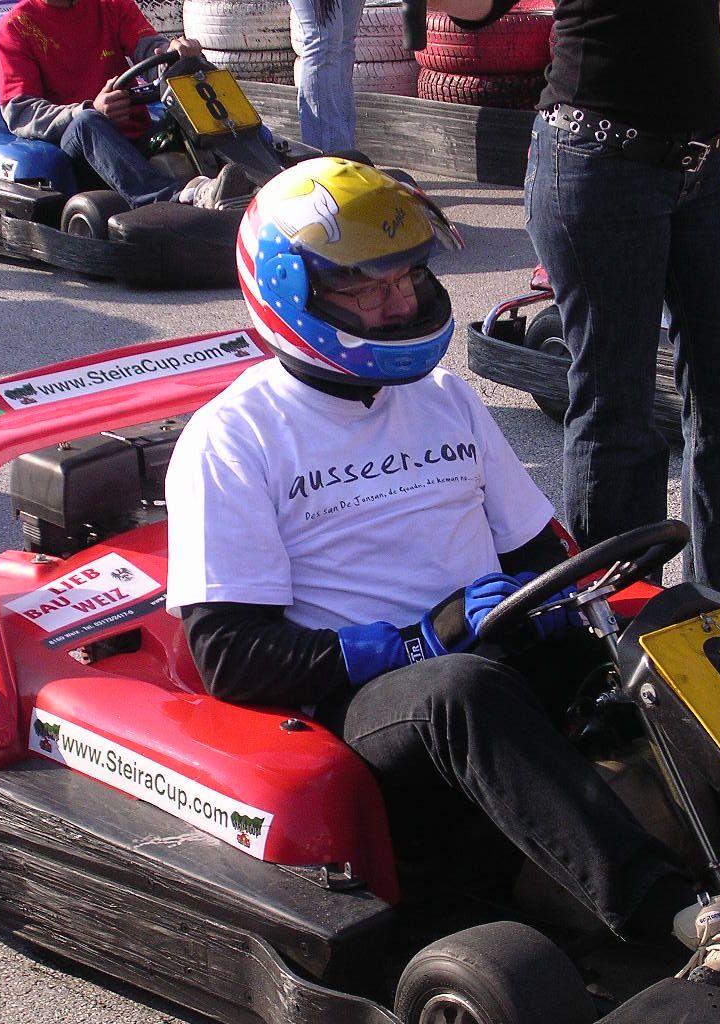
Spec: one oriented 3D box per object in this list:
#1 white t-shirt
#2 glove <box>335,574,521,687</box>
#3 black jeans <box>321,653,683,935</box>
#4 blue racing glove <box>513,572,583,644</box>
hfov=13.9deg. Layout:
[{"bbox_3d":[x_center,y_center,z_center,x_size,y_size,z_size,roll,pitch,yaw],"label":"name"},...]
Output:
[{"bbox_3d":[-0.010,0.005,4.262,0.340,0.440,0.550,12,18,40],"label":"white t-shirt"},{"bbox_3d":[0.102,0.160,4.019,0.230,0.115,0.110,-15,14,2],"label":"glove"},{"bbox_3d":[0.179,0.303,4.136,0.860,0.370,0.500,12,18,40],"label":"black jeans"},{"bbox_3d":[0.281,0.142,4.168,0.110,0.115,0.220,-1,23,-4],"label":"blue racing glove"}]

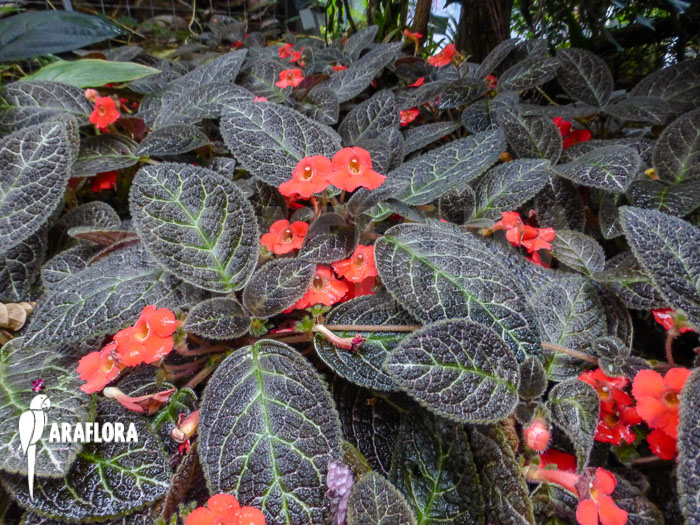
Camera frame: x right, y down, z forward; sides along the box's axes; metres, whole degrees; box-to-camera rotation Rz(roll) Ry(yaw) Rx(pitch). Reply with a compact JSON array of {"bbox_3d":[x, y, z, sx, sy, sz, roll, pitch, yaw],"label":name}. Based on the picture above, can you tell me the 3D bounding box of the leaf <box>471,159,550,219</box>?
[{"bbox_3d":[0.116,-0.057,0.358,0.079,0.014,0.040,-35,53,-14],"label":"leaf"}]

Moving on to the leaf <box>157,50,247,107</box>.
[{"bbox_3d":[-0.147,-0.183,0.485,0.055,0.016,0.118,32,63,22],"label":"leaf"}]

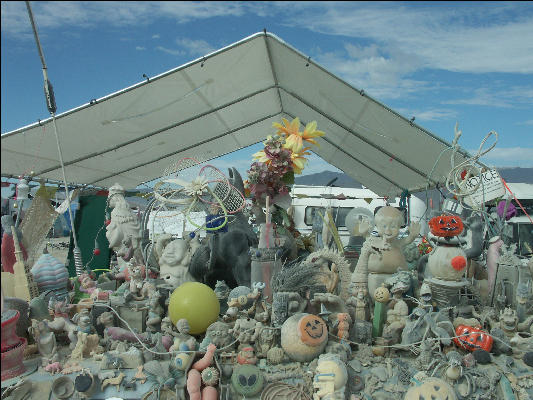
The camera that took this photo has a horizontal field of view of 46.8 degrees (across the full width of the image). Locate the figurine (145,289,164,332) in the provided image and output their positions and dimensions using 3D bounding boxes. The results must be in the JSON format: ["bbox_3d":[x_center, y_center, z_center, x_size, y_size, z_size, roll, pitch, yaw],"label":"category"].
[{"bbox_3d":[-0.256,0.254,1.410,0.046,0.103,0.050,0,0,20],"label":"figurine"}]

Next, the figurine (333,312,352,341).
[{"bbox_3d":[0.165,0.276,1.340,0.043,0.063,0.035,0,0,-17],"label":"figurine"}]

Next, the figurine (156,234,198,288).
[{"bbox_3d":[-0.215,0.152,1.500,0.100,0.138,0.075,0,-1,-4],"label":"figurine"}]

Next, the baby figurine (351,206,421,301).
[{"bbox_3d":[0.305,0.145,1.580,0.179,0.257,0.120,0,0,-7],"label":"baby figurine"}]

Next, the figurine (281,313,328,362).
[{"bbox_3d":[0.078,0.281,1.260,0.098,0.098,0.097,0,0,0],"label":"figurine"}]

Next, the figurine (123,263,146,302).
[{"bbox_3d":[-0.317,0.198,1.480,0.058,0.096,0.065,0,0,-6],"label":"figurine"}]

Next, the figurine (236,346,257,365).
[{"bbox_3d":[-0.038,0.296,1.170,0.037,0.037,0.032,0,-1,-1],"label":"figurine"}]

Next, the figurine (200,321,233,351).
[{"bbox_3d":[-0.102,0.275,1.250,0.064,0.060,0.048,0,-1,-2],"label":"figurine"}]

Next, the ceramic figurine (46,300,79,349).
[{"bbox_3d":[-0.421,0.257,1.270,0.064,0.098,0.055,0,-1,-19],"label":"ceramic figurine"}]

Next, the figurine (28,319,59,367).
[{"bbox_3d":[-0.433,0.278,1.200,0.056,0.092,0.047,0,-1,-24],"label":"figurine"}]

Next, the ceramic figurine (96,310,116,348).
[{"bbox_3d":[-0.348,0.282,1.340,0.043,0.083,0.045,0,0,-6],"label":"ceramic figurine"}]

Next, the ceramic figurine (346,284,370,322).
[{"bbox_3d":[0.212,0.240,1.420,0.055,0.090,0.045,0,0,-7],"label":"ceramic figurine"}]

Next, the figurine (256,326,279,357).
[{"bbox_3d":[0.002,0.282,1.230,0.044,0.060,0.038,0,-1,0],"label":"figurine"}]

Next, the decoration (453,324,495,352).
[{"bbox_3d":[0.435,0.292,1.300,0.080,0.055,0.068,20,-1,9],"label":"decoration"}]

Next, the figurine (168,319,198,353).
[{"bbox_3d":[-0.174,0.284,1.280,0.058,0.075,0.050,0,0,-14],"label":"figurine"}]

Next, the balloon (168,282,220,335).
[{"bbox_3d":[-0.159,0.239,1.360,0.114,0.114,0.114,0,-1,-3],"label":"balloon"}]

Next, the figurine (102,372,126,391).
[{"bbox_3d":[-0.276,0.327,1.110,0.047,0.032,0.012,0,0,11],"label":"figurine"}]

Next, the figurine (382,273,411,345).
[{"bbox_3d":[0.287,0.237,1.360,0.062,0.160,0.060,0,-1,21],"label":"figurine"}]

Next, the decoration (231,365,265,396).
[{"bbox_3d":[-0.034,0.322,1.100,0.060,0.058,0.055,0,-1,-1],"label":"decoration"}]

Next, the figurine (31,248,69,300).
[{"bbox_3d":[-0.564,0.199,1.600,0.099,0.145,0.100,0,0,0],"label":"figurine"}]

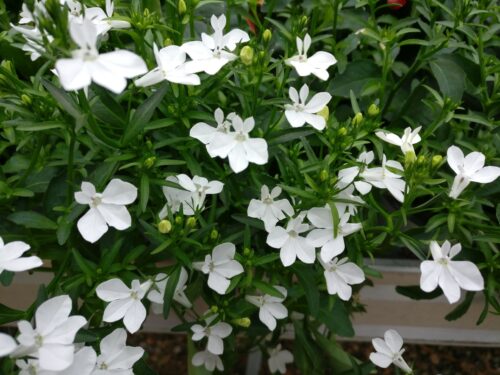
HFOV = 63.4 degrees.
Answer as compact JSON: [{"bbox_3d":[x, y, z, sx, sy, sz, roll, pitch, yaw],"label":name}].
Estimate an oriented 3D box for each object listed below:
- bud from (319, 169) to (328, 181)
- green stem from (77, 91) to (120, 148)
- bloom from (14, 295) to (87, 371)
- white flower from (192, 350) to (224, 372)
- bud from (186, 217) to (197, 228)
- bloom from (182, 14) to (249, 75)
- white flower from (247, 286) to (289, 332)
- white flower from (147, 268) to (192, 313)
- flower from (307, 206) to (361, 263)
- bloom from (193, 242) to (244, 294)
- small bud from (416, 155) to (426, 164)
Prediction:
[{"bbox_3d":[0.033,-0.006,0.182,0.004,0.005,0.004,0,21,0],"label":"bud"},{"bbox_3d":[-0.061,-0.027,0.165,0.006,0.031,0.006,-38,22,-11],"label":"green stem"},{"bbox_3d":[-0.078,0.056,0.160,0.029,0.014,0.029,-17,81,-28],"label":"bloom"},{"bbox_3d":[-0.023,0.093,0.220,0.018,0.018,0.011,0,3,0],"label":"white flower"},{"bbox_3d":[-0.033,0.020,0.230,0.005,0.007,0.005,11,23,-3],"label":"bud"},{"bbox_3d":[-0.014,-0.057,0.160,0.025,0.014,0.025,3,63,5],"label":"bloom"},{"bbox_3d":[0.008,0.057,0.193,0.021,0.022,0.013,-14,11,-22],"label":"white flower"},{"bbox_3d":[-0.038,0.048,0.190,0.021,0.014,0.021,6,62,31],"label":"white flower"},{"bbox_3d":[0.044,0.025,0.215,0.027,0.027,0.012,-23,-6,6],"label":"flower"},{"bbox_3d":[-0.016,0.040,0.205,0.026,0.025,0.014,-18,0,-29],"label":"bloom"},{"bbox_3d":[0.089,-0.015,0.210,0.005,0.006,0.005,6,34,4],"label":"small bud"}]

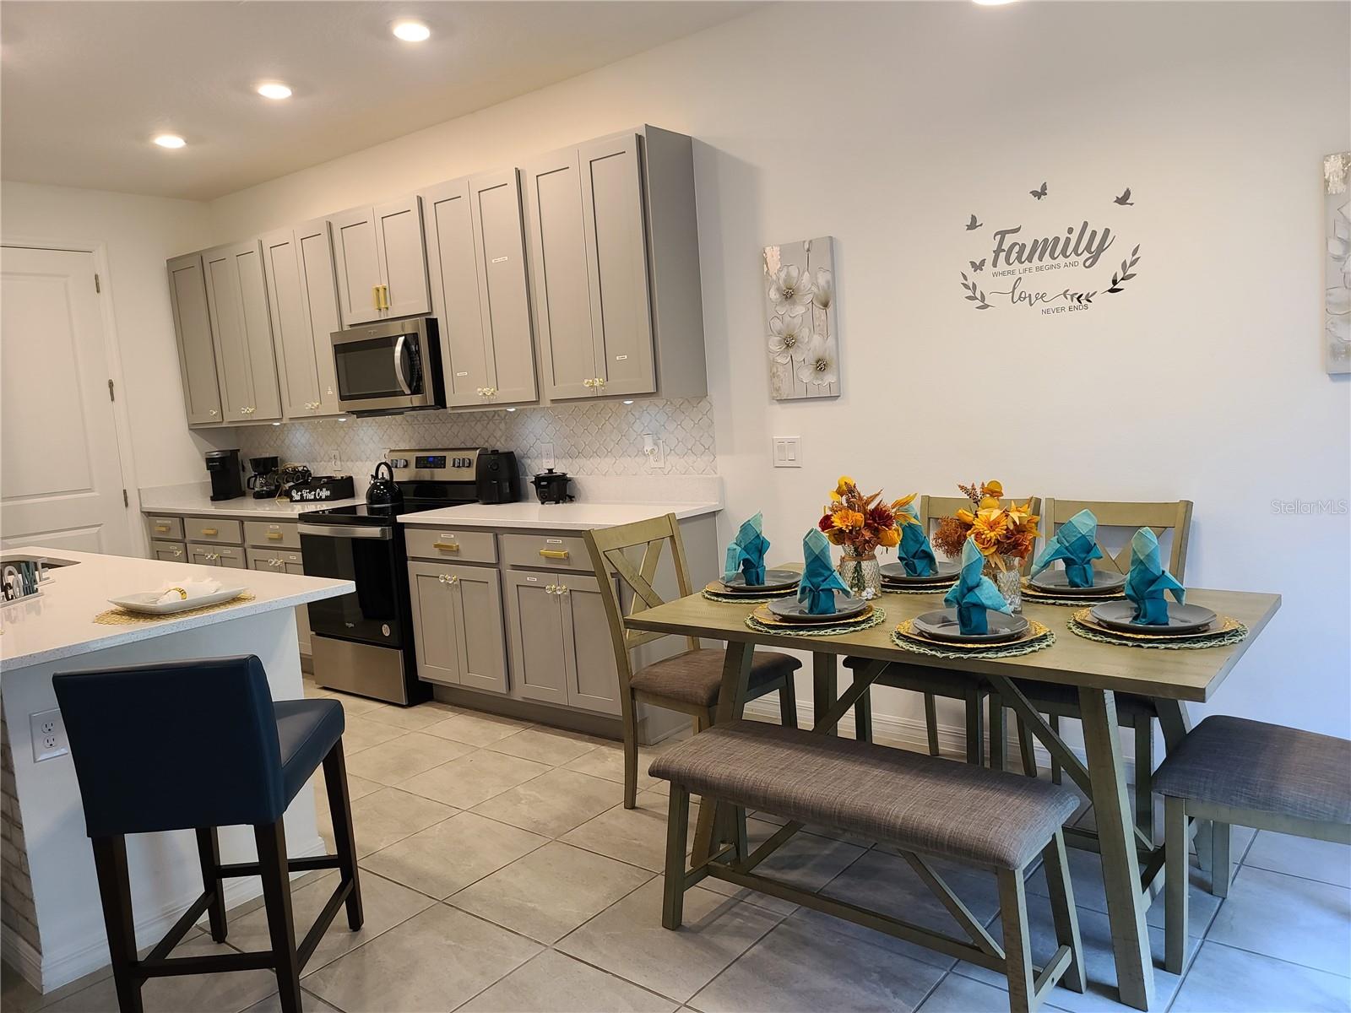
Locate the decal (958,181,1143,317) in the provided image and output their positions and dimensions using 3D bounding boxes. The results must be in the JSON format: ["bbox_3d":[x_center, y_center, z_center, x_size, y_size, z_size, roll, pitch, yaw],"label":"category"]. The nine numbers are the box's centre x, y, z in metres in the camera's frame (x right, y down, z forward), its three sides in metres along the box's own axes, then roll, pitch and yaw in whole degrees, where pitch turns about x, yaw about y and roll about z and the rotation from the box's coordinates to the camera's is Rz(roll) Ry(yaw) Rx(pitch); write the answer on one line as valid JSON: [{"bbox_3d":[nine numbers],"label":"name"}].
[{"bbox_3d":[1.220,-0.846,3.224,0.600,0.440,0.008,1,8,38],"label":"decal"}]

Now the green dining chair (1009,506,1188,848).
[{"bbox_3d":[1.291,0.486,3.035,0.470,0.960,0.550,2,9,44],"label":"green dining chair"}]

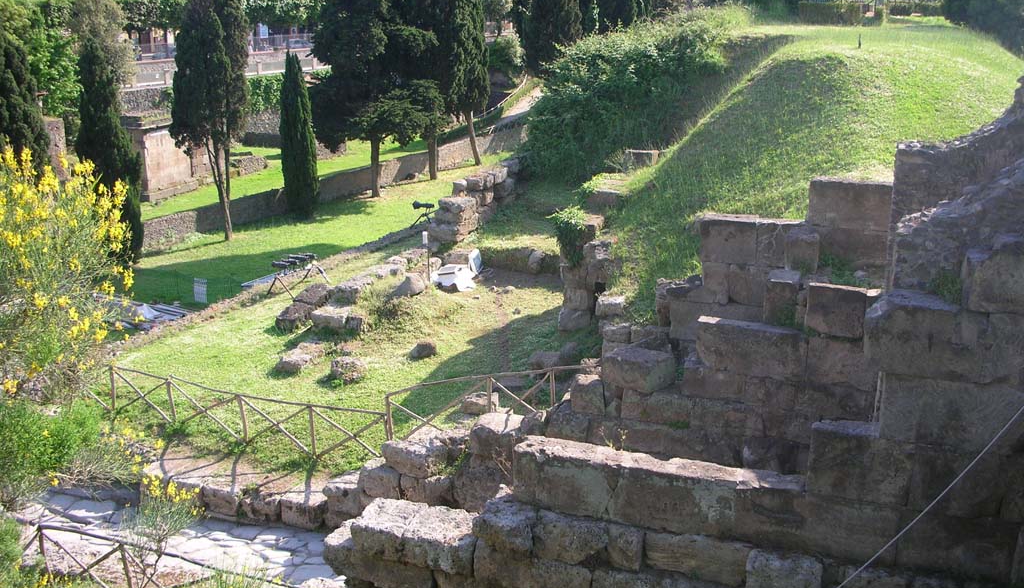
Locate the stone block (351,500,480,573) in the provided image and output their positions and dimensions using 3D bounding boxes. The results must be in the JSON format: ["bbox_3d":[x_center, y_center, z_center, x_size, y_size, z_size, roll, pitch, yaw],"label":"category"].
[{"bbox_3d":[-1.328,3.467,14.817,1.690,0.480,0.840,6,17,19],"label":"stone block"}]

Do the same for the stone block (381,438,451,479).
[{"bbox_3d":[-1.612,2.750,17.349,1.050,0.420,0.580,5,18,17],"label":"stone block"}]

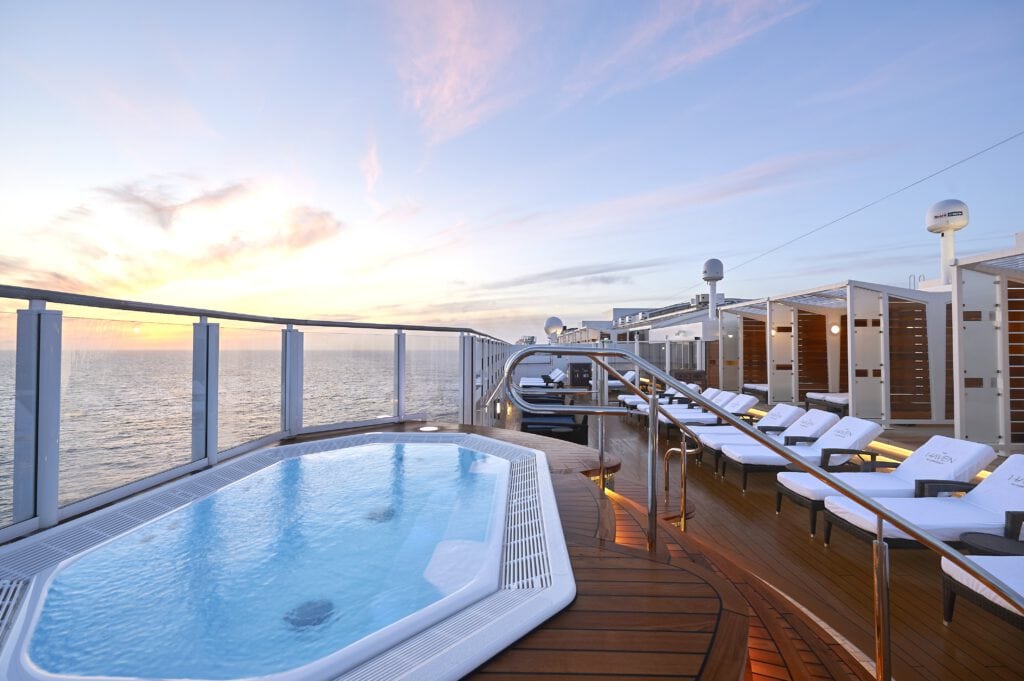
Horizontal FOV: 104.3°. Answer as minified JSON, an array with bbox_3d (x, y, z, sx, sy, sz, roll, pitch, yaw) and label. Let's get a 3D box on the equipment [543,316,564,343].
[{"bbox_3d":[4.011,-1.003,38.000,1.850,2.500,1.850,0,-1,2],"label":"equipment"}]

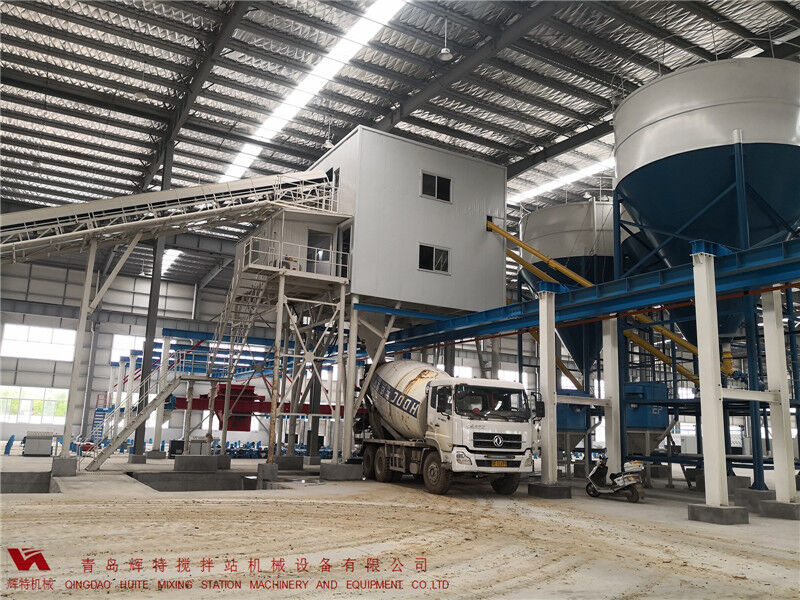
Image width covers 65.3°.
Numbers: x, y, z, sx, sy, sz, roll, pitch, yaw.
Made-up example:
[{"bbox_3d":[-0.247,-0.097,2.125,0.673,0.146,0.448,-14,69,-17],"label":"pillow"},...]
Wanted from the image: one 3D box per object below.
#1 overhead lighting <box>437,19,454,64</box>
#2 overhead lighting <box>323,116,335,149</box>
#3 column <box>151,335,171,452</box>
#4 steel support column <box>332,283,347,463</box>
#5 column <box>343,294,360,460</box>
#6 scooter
[{"bbox_3d":[1.482,-8.338,19.979,0.470,1.522,0.470,2,-12,0],"label":"overhead lighting"},{"bbox_3d":[-3.033,-7.170,26.619,0.470,1.385,0.470,2,-12,0],"label":"overhead lighting"},{"bbox_3d":[-11.549,4.512,30.340,0.320,5.628,0.320,9,-14,-30],"label":"column"},{"bbox_3d":[-2.036,2.433,21.386,0.170,6.165,0.170,9,-14,-30],"label":"steel support column"},{"bbox_3d":[-1.708,2.716,22.112,0.220,5.928,0.220,9,-14,-30],"label":"column"},{"bbox_3d":[5.822,4.847,16.923,0.680,1.110,1.820,10,-14,-34],"label":"scooter"}]

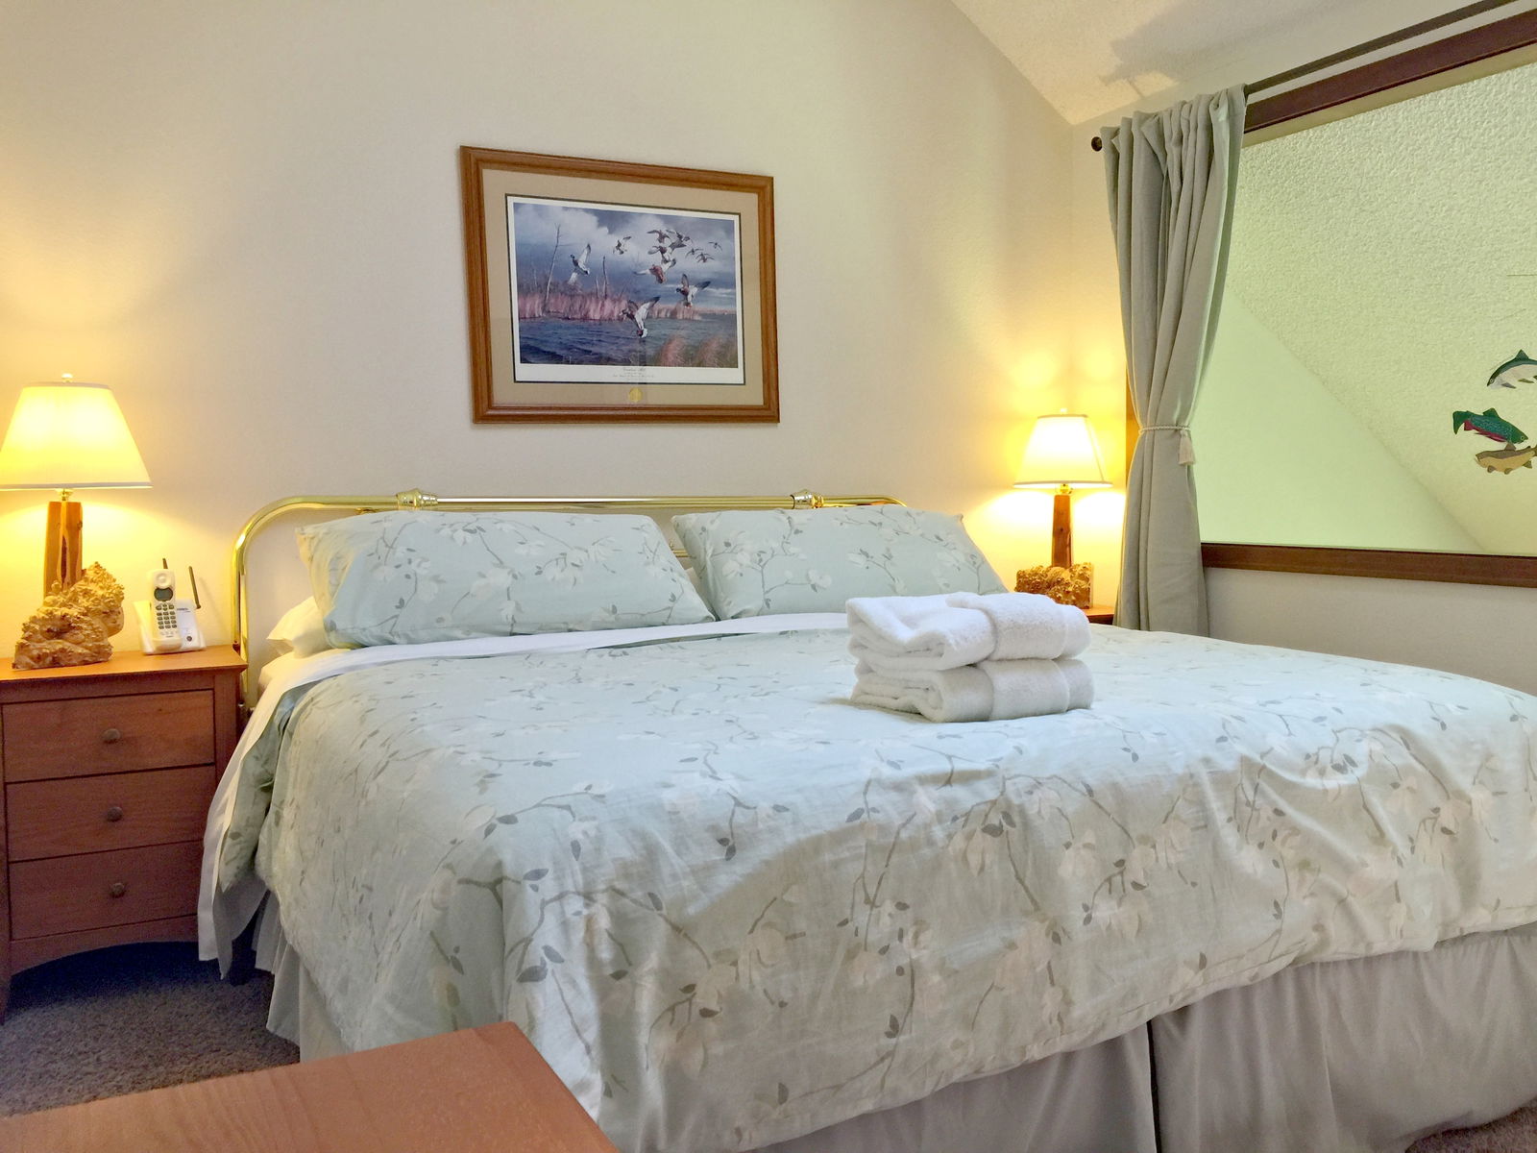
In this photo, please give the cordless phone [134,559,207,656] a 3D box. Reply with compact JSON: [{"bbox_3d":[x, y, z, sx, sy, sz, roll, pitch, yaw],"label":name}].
[{"bbox_3d":[-1.406,0.076,3.036,0.100,0.207,0.125,3,5,42],"label":"cordless phone"}]

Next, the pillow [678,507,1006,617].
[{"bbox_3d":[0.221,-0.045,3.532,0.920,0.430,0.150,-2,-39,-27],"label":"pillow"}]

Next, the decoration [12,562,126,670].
[{"bbox_3d":[-1.561,0.078,2.879,0.212,0.222,0.170,-2,4,-27],"label":"decoration"}]

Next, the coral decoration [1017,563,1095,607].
[{"bbox_3d":[0.878,0.028,4.009,0.200,0.145,0.165,-2,4,-27],"label":"coral decoration"}]

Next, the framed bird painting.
[{"bbox_3d":[-0.386,-0.787,3.596,0.915,0.712,0.030,-2,4,-27],"label":"framed bird painting"}]

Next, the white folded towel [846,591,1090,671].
[{"bbox_3d":[0.297,0.077,1.979,0.290,0.083,0.230,-2,4,-27],"label":"white folded towel"}]

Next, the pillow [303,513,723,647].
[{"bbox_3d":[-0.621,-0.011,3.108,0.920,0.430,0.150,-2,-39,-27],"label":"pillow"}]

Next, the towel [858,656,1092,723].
[{"bbox_3d":[0.308,0.159,1.989,0.285,0.078,0.225,-2,4,-27],"label":"towel"}]

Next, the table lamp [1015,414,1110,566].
[{"bbox_3d":[0.925,-0.217,4.075,0.300,0.622,0.300,-2,4,-27],"label":"table lamp"}]

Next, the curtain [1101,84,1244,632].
[{"bbox_3d":[1.185,-0.305,3.819,0.130,2.100,0.500,-2,4,-27],"label":"curtain"}]

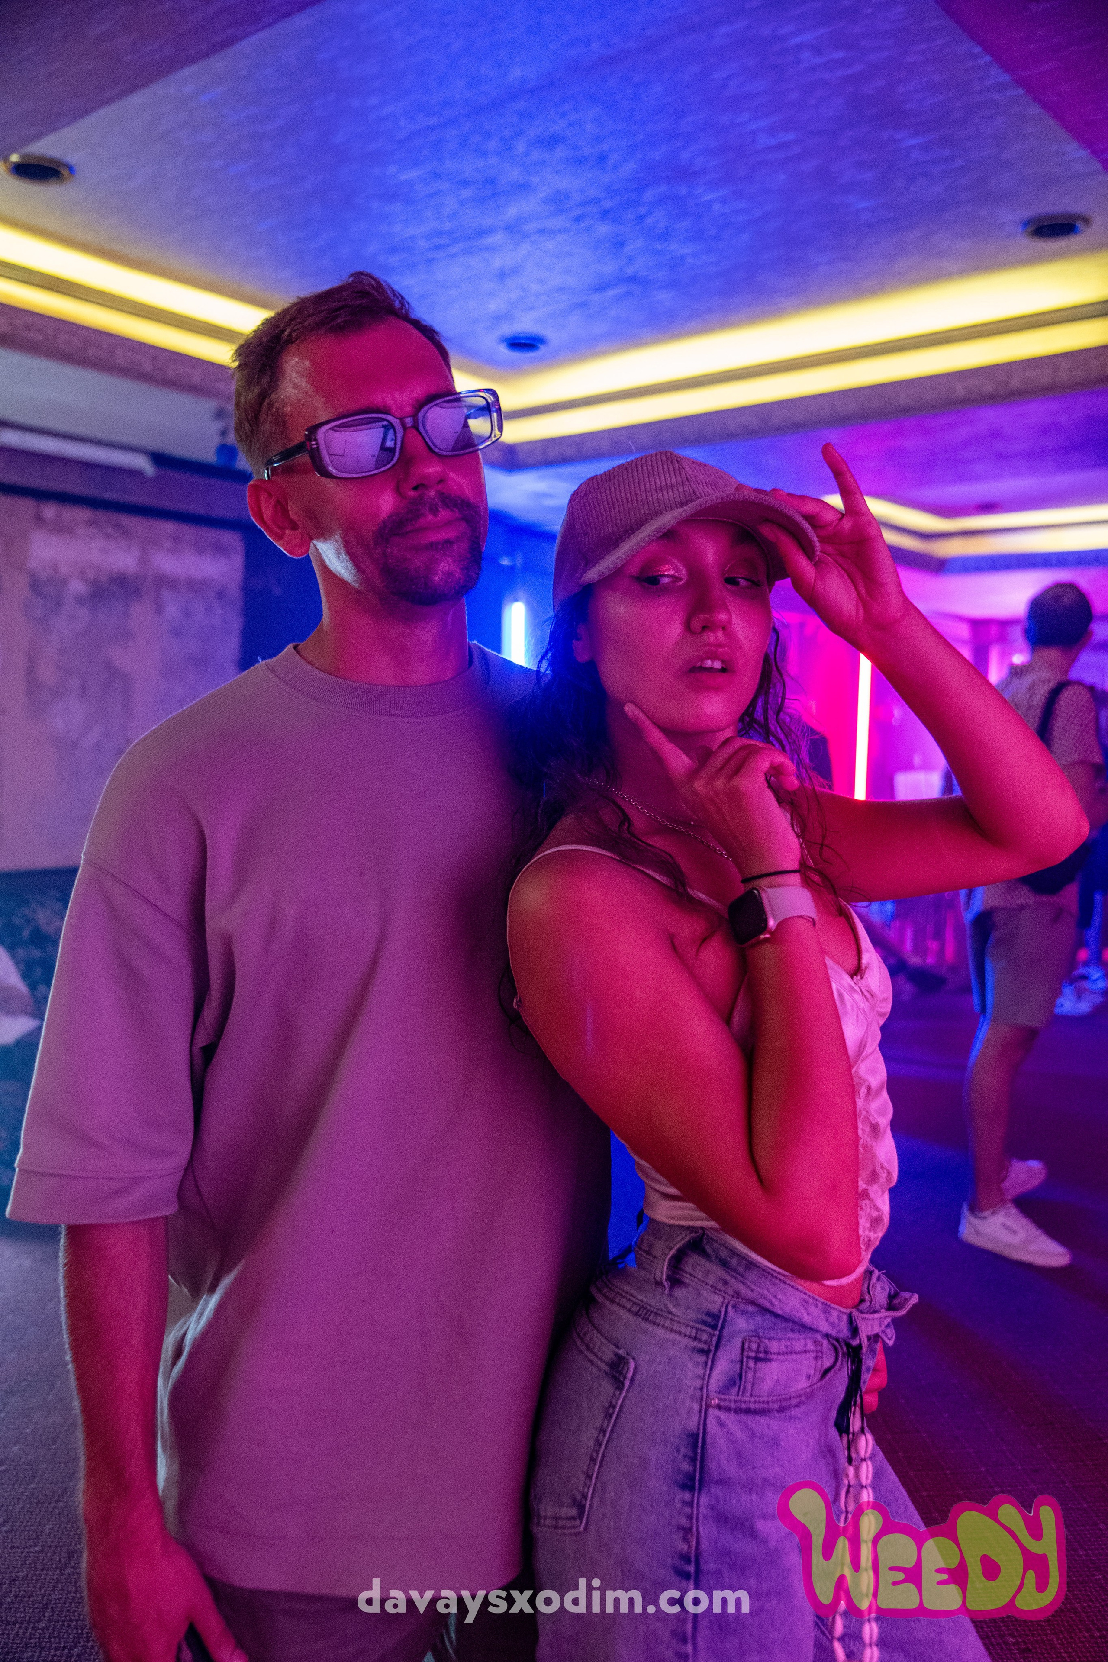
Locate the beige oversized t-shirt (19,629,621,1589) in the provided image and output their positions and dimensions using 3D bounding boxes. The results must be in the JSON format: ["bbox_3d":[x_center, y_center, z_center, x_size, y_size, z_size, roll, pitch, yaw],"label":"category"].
[{"bbox_3d":[-0.135,0.200,1.130,0.580,0.690,0.310,1,4,-23],"label":"beige oversized t-shirt"}]

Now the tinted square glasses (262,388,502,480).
[{"bbox_3d":[-0.135,-0.290,1.085,0.149,0.050,0.148,-19,13,-25],"label":"tinted square glasses"}]

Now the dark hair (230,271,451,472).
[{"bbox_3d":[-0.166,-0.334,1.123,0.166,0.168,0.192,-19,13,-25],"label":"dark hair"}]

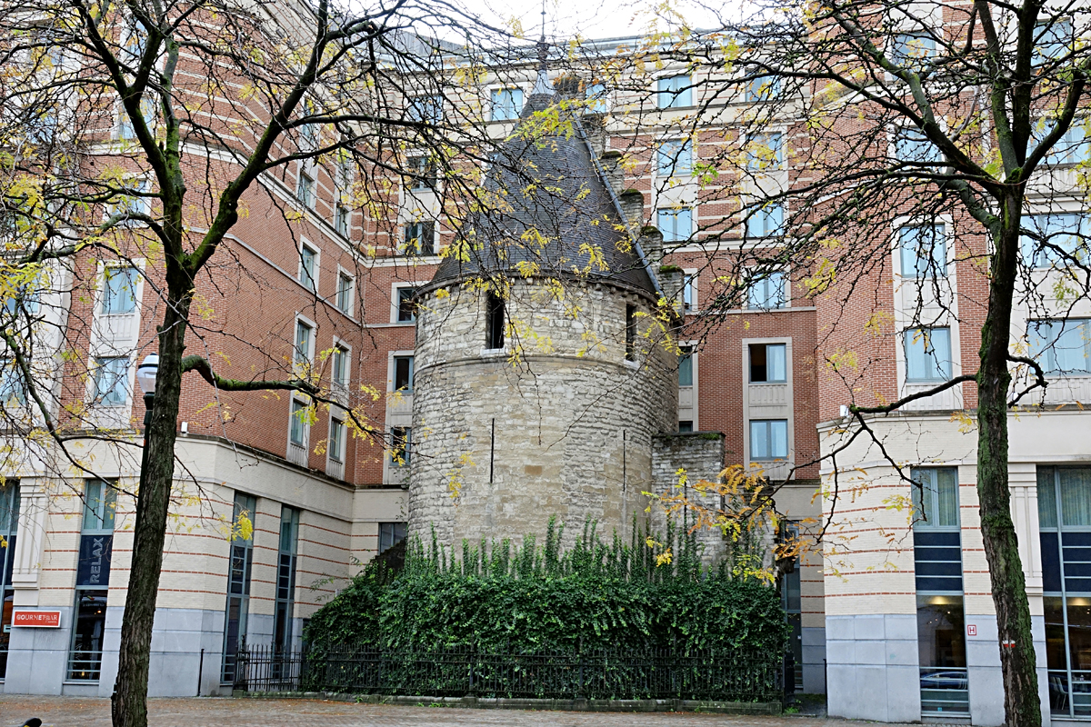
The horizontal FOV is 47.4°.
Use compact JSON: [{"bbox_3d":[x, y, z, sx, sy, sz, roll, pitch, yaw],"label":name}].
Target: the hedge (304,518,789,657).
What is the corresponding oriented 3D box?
[{"bbox_3d":[-0.181,7.236,36.386,14.014,5.291,2.860,-2,-14,13],"label":"hedge"}]

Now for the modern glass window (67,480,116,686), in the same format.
[{"bbox_3d":[-13.601,6.453,37.339,1.081,5.986,0.150,-2,-14,13],"label":"modern glass window"}]

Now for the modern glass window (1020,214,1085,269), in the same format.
[{"bbox_3d":[13.519,-3.237,32.708,1.873,1.478,0.150,-2,-14,13],"label":"modern glass window"}]

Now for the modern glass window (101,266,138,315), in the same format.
[{"bbox_3d":[-13.477,-2.336,39.424,1.171,1.556,0.150,-2,-14,13],"label":"modern glass window"}]

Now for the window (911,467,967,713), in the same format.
[{"bbox_3d":[10.089,5.750,31.756,1.186,6.249,0.150,-2,-14,13],"label":"window"}]

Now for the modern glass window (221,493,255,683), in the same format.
[{"bbox_3d":[-9.994,7.271,40.407,0.150,6.020,1.687,-2,-14,13],"label":"modern glass window"}]

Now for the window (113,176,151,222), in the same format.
[{"bbox_3d":[-13.421,-5.197,40.098,1.125,1.526,0.150,-2,-14,13],"label":"window"}]

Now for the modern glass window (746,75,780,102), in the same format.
[{"bbox_3d":[8.715,-11.162,49.760,1.388,1.502,0.150,-2,-14,13],"label":"modern glass window"}]

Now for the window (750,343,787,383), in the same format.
[{"bbox_3d":[8.434,-0.011,47.145,1.408,1.542,0.150,-2,-14,13],"label":"window"}]

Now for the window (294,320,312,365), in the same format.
[{"bbox_3d":[-8.969,-0.676,45.909,0.150,1.487,1.230,-2,-14,13],"label":"window"}]

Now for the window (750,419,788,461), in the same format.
[{"bbox_3d":[8.364,2.862,46.471,1.405,1.567,0.150,-2,-14,13],"label":"window"}]

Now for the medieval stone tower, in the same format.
[{"bbox_3d":[0.052,-0.178,42.949,9.038,22.880,8.857,-3,-14,17],"label":"medieval stone tower"}]

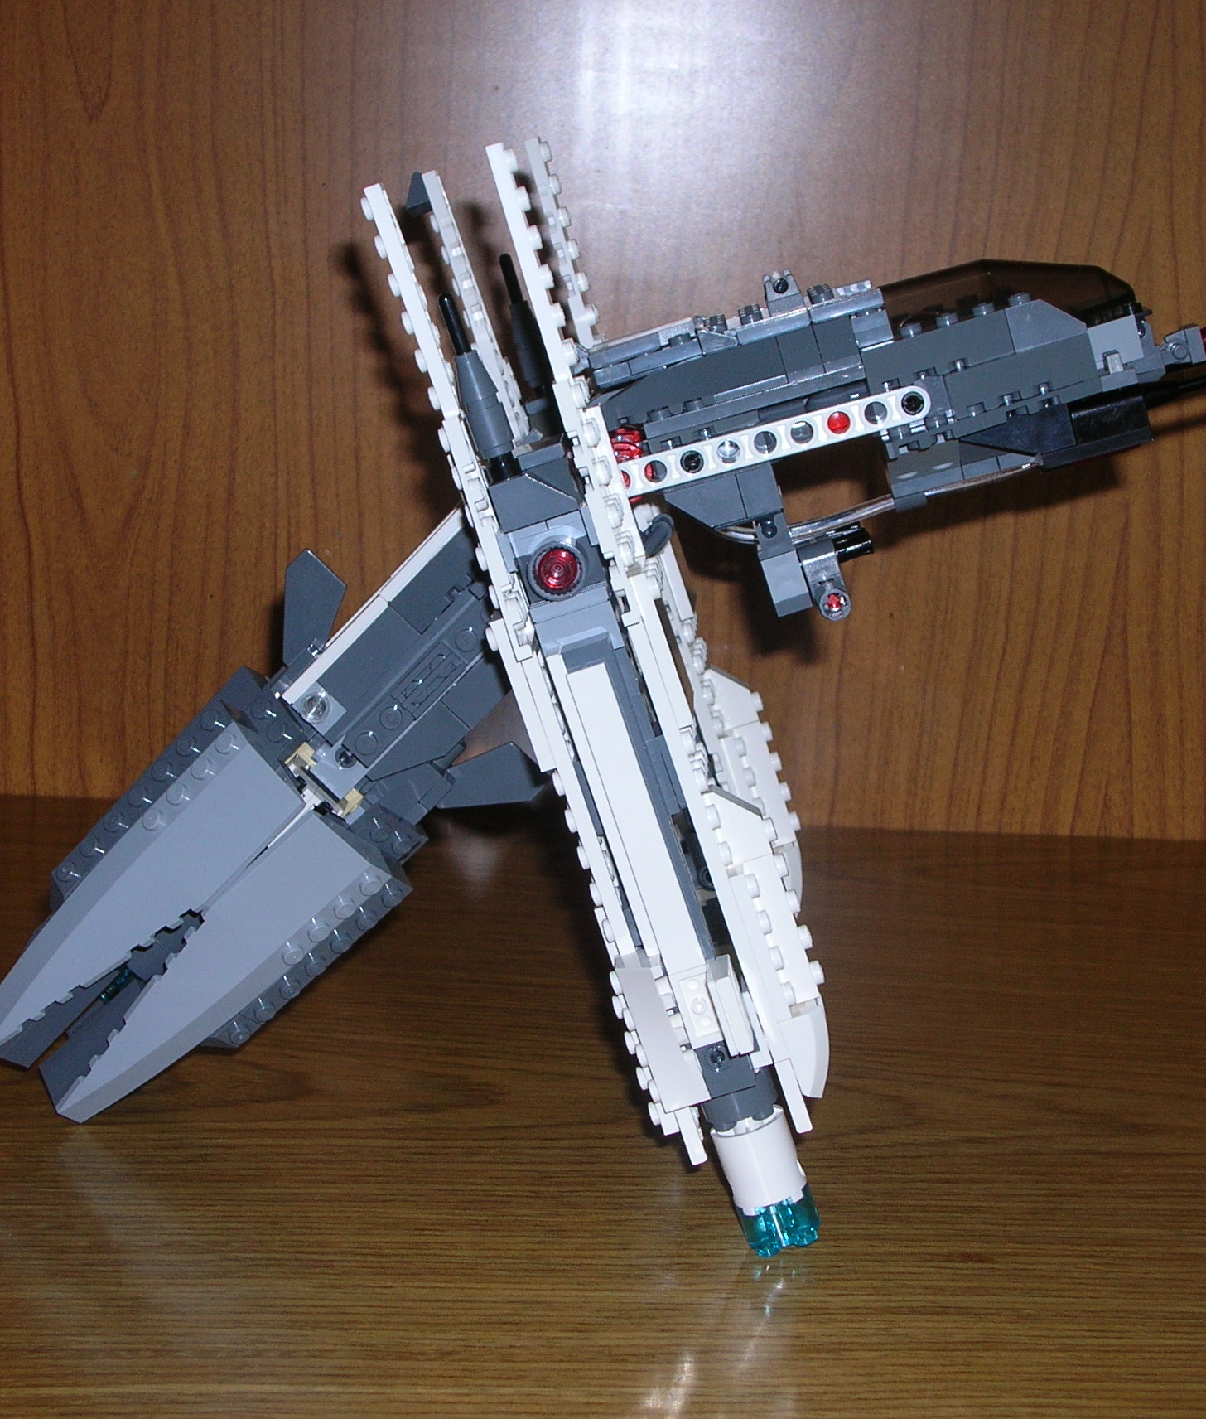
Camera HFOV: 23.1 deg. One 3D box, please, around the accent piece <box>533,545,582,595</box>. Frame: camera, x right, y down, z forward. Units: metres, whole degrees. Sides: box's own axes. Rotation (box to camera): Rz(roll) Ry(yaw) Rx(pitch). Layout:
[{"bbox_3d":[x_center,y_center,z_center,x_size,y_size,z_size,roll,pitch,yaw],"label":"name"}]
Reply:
[{"bbox_3d":[-0.009,-0.028,0.597,0.009,0.009,0.004,-18,8,7],"label":"accent piece"}]

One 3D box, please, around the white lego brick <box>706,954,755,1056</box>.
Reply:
[{"bbox_3d":[0.026,0.061,0.602,0.005,0.016,0.016,-18,8,7],"label":"white lego brick"}]

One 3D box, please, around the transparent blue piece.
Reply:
[{"bbox_3d":[0.037,0.106,0.616,0.016,0.011,0.016,-18,8,7],"label":"transparent blue piece"}]

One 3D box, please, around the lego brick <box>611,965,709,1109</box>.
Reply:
[{"bbox_3d":[0.012,0.064,0.602,0.010,0.032,0.016,-18,8,7],"label":"lego brick"}]

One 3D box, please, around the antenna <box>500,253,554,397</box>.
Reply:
[{"bbox_3d":[-0.018,-0.091,0.700,0.008,0.035,0.008,-16,6,6],"label":"antenna"}]

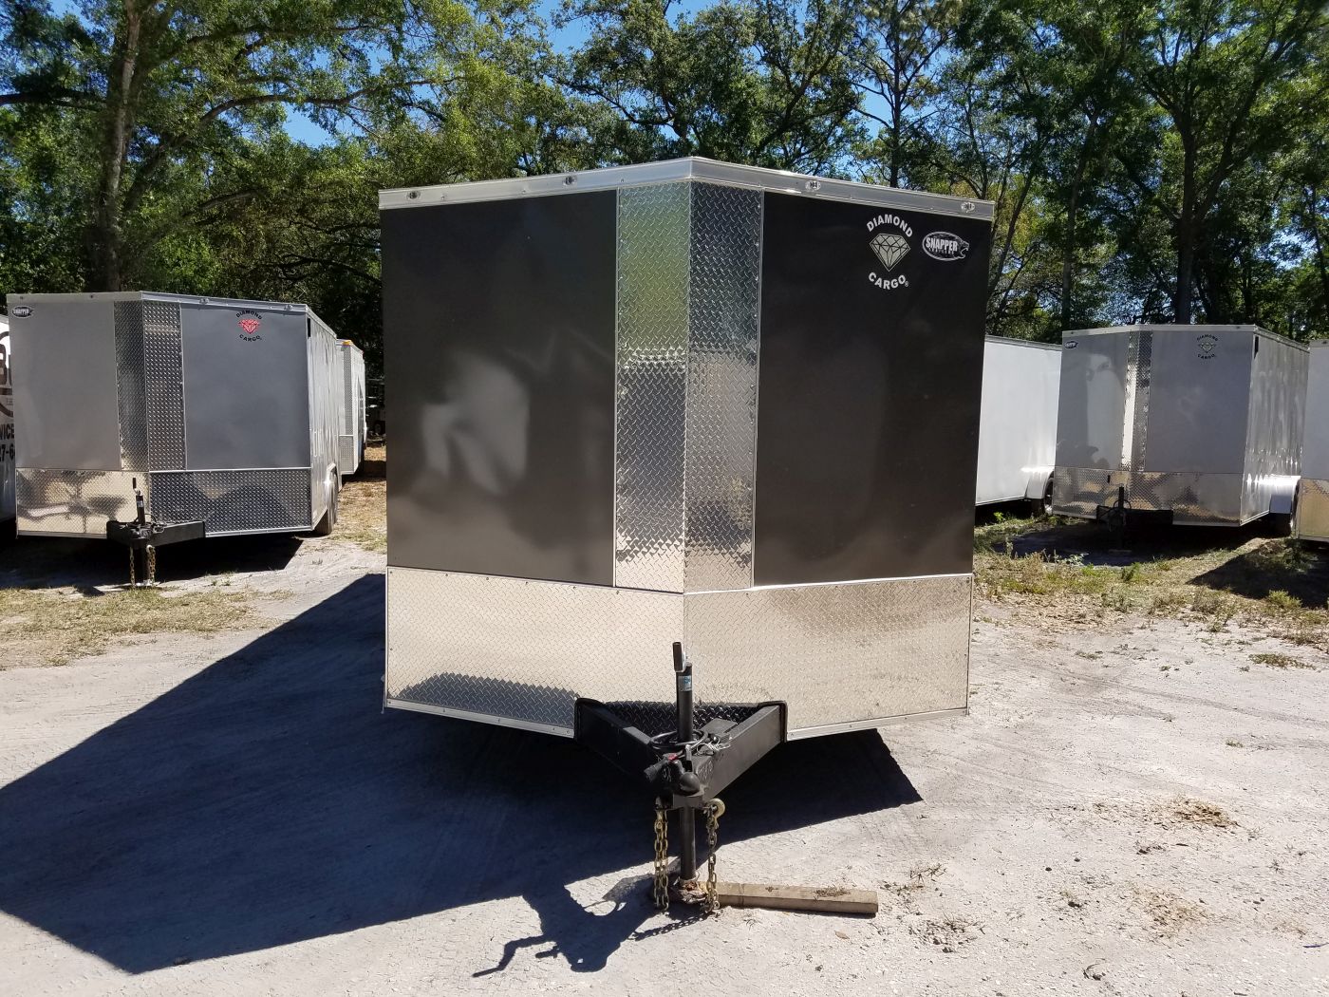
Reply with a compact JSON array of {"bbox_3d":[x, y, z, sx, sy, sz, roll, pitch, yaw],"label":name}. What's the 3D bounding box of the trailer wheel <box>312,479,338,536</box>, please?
[{"bbox_3d":[-4.201,0.098,12.337,0.210,0.690,0.690,-1,5,-14],"label":"trailer wheel"}]

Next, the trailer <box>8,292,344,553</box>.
[{"bbox_3d":[-5.181,-0.782,11.153,2.590,2.513,6.233,-1,5,-14],"label":"trailer"}]

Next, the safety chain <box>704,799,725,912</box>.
[{"bbox_3d":[0.159,1.141,3.180,0.063,0.385,0.060,1,5,0],"label":"safety chain"}]

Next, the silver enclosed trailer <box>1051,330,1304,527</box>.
[{"bbox_3d":[7.059,-0.905,13.601,2.320,2.530,5.967,5,7,39],"label":"silver enclosed trailer"}]

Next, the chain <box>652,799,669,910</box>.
[{"bbox_3d":[-0.012,1.133,3.180,0.053,0.362,0.055,1,5,0],"label":"chain"}]

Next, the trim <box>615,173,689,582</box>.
[{"bbox_3d":[-0.051,-0.396,3.737,0.306,1.526,0.025,3,6,26],"label":"trim"}]

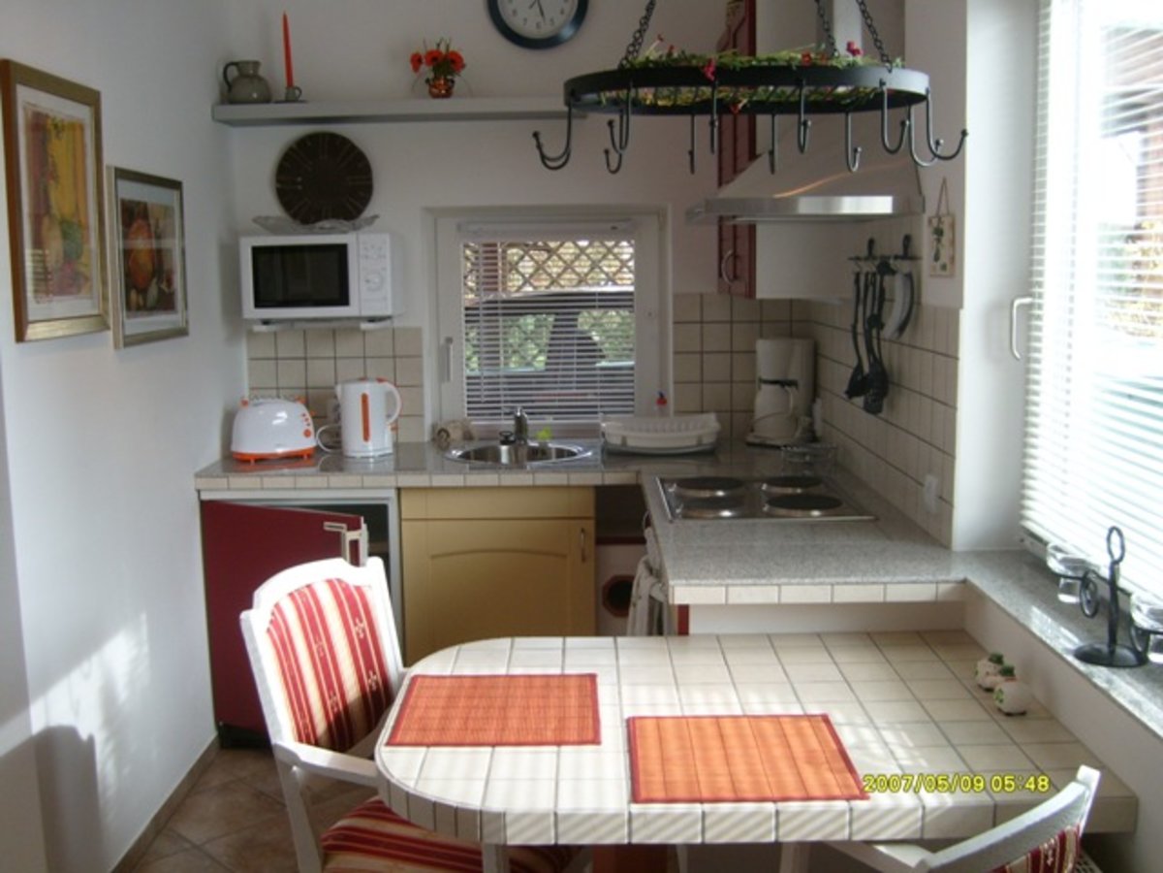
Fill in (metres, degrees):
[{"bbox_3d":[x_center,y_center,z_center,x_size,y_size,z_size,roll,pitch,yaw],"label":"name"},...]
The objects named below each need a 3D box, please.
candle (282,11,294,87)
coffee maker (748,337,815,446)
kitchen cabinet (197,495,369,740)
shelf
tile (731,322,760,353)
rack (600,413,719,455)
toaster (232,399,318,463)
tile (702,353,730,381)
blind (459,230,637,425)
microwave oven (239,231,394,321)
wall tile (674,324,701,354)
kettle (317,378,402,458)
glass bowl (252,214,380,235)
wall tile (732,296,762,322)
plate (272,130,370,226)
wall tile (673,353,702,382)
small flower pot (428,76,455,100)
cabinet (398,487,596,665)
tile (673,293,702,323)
[{"bbox_3d":[-0.972,-1.280,3.897,0.023,0.241,0.023,-1,8,0],"label":"candle"},{"bbox_3d":[0.676,-0.148,4.005,0.165,0.372,0.215,6,10,37],"label":"coffee maker"},{"bbox_3d":[-0.835,0.556,3.786,0.600,0.790,0.480,1,9,14],"label":"kitchen cabinet"},{"bbox_3d":[-0.591,-1.073,3.907,1.210,0.047,0.210,-1,8,0],"label":"shelf"},{"bbox_3d":[0.579,-0.347,4.118,0.102,0.102,0.012,-1,8,0],"label":"tile"},{"bbox_3d":[0.262,-0.016,3.980,0.395,0.108,0.290,-1,8,0],"label":"rack"},{"bbox_3d":[-1.008,-0.024,3.884,0.290,0.202,0.175,-5,9,-27],"label":"toaster"},{"bbox_3d":[0.480,-0.243,4.155,0.101,0.102,0.010,-1,8,0],"label":"tile"},{"bbox_3d":[-0.120,-0.397,4.222,0.633,0.718,0.040,-1,8,0],"label":"blind"},{"bbox_3d":[-0.839,-0.526,3.886,0.472,0.265,0.310,-1,8,0],"label":"microwave oven"},{"bbox_3d":[0.376,-0.348,4.140,0.101,0.102,0.010,-1,8,0],"label":"wall tile"},{"bbox_3d":[-0.710,-0.067,3.910,0.220,0.256,0.155,-1,8,-2],"label":"kettle"},{"bbox_3d":[-0.856,-0.678,3.797,0.405,0.064,0.385,-1,8,0],"label":"glass bowl"},{"bbox_3d":[0.577,-0.450,4.103,0.102,0.102,0.012,-1,8,0],"label":"wall tile"},{"bbox_3d":[-0.880,-0.871,4.017,0.336,0.327,0.030,-1,8,0],"label":"plate"},{"bbox_3d":[0.377,-0.243,4.155,0.101,0.102,0.010,-1,8,0],"label":"wall tile"},{"bbox_3d":[-0.459,-1.135,3.866,0.085,0.086,0.080,-1,8,0],"label":"small flower pot"},{"bbox_3d":[-0.256,0.509,3.946,0.598,0.800,0.560,-1,8,0],"label":"cabinet"},{"bbox_3d":[0.368,-0.448,4.104,0.102,0.102,0.012,-1,8,0],"label":"tile"}]

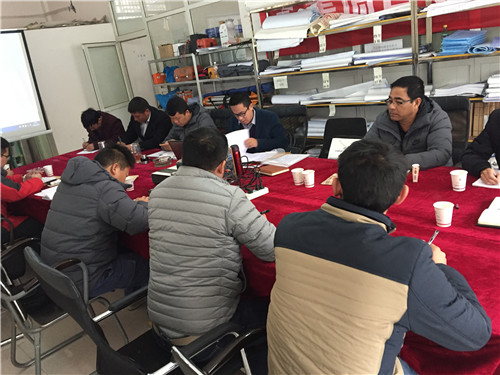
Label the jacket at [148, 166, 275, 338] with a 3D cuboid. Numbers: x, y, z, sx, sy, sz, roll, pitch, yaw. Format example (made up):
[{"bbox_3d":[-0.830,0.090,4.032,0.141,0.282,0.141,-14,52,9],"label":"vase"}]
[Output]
[{"bbox_3d":[-0.159,0.213,1.756,0.570,0.640,0.540,2,21,28],"label":"jacket"}]

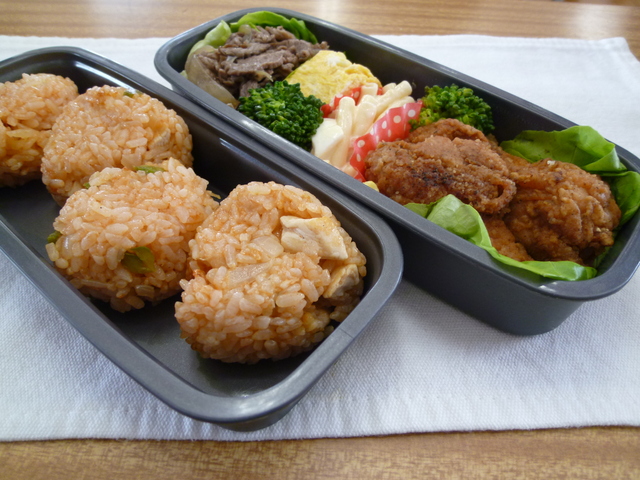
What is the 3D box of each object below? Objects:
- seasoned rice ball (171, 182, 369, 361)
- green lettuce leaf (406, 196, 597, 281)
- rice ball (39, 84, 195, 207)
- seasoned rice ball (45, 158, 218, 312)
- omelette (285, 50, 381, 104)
[{"bbox_3d":[-0.015,0.009,0.143,0.057,0.051,0.064,32,57,23],"label":"seasoned rice ball"},{"bbox_3d":[0.058,0.003,0.155,0.063,0.023,0.025,34,57,24],"label":"green lettuce leaf"},{"bbox_3d":[-0.082,-0.038,0.182,0.053,0.047,0.059,32,57,23],"label":"rice ball"},{"bbox_3d":[-0.062,-0.002,0.152,0.050,0.049,0.057,32,57,23],"label":"seasoned rice ball"},{"bbox_3d":[0.005,-0.071,0.222,0.040,0.028,0.044,34,57,24],"label":"omelette"}]

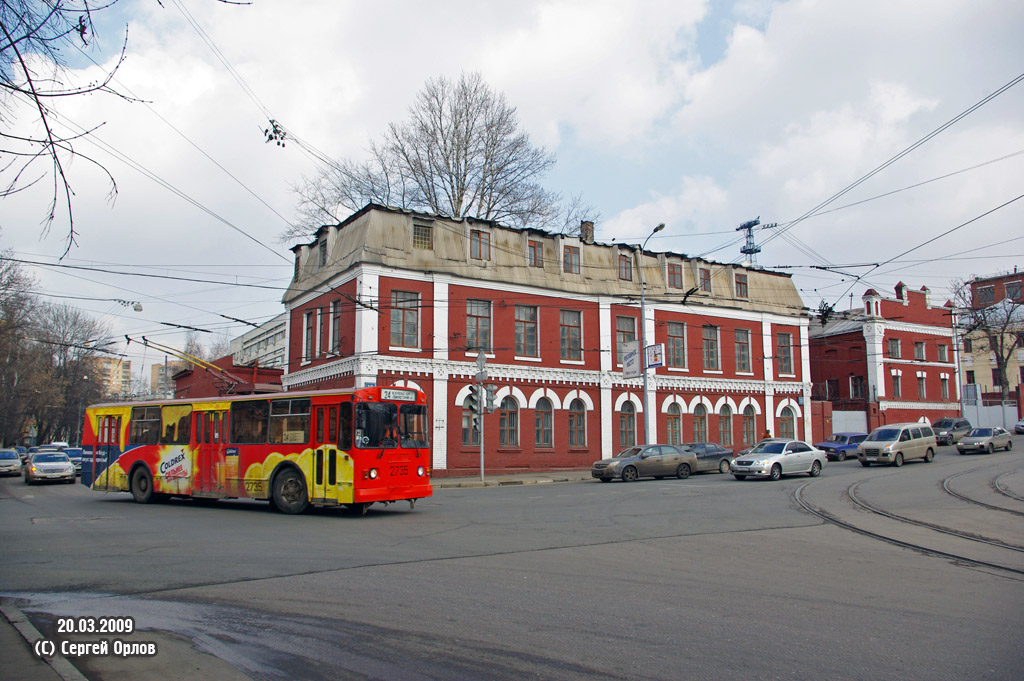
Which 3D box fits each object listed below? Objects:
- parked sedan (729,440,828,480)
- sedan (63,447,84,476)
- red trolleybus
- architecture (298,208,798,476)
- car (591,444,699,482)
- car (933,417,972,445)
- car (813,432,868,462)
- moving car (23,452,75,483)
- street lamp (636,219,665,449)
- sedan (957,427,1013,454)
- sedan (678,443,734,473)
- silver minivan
[{"bbox_3d":[10.874,4.865,31.230,4.735,1.460,1.760,4,-9,-38],"label":"parked sedan"},{"bbox_3d":[-25.797,7.172,45.422,1.800,1.540,4.500,4,-9,-30],"label":"sedan"},{"bbox_3d":[-7.355,2.889,20.867,11.820,3.100,2.500,-5,-9,33],"label":"red trolleybus"},{"bbox_3d":[2.822,1.338,42.596,28.000,11.600,10.800,5,-9,-31],"label":"architecture"},{"bbox_3d":[5.530,5.102,32.052,4.600,1.460,1.800,3,-11,-27],"label":"car"},{"bbox_3d":[28.908,6.007,50.950,4.500,1.740,1.830,0,-6,-37],"label":"car"},{"bbox_3d":[18.808,5.960,43.353,4.130,1.440,1.620,1,-6,-34],"label":"car"},{"bbox_3d":[-21.774,6.017,36.180,1.800,1.450,4.600,5,-10,-34],"label":"moving car"},{"bbox_3d":[6.687,0.381,35.856,0.350,11.512,1.737,5,-9,-31],"label":"street lamp"},{"bbox_3d":[27.921,5.892,45.327,4.170,1.430,1.680,1,-7,-36],"label":"sedan"},{"bbox_3d":[8.287,5.466,35.317,4.300,1.460,1.700,2,-9,-34],"label":"sedan"},{"bbox_3d":[18.891,5.094,37.675,4.700,1.960,1.820,1,-7,-35],"label":"silver minivan"}]

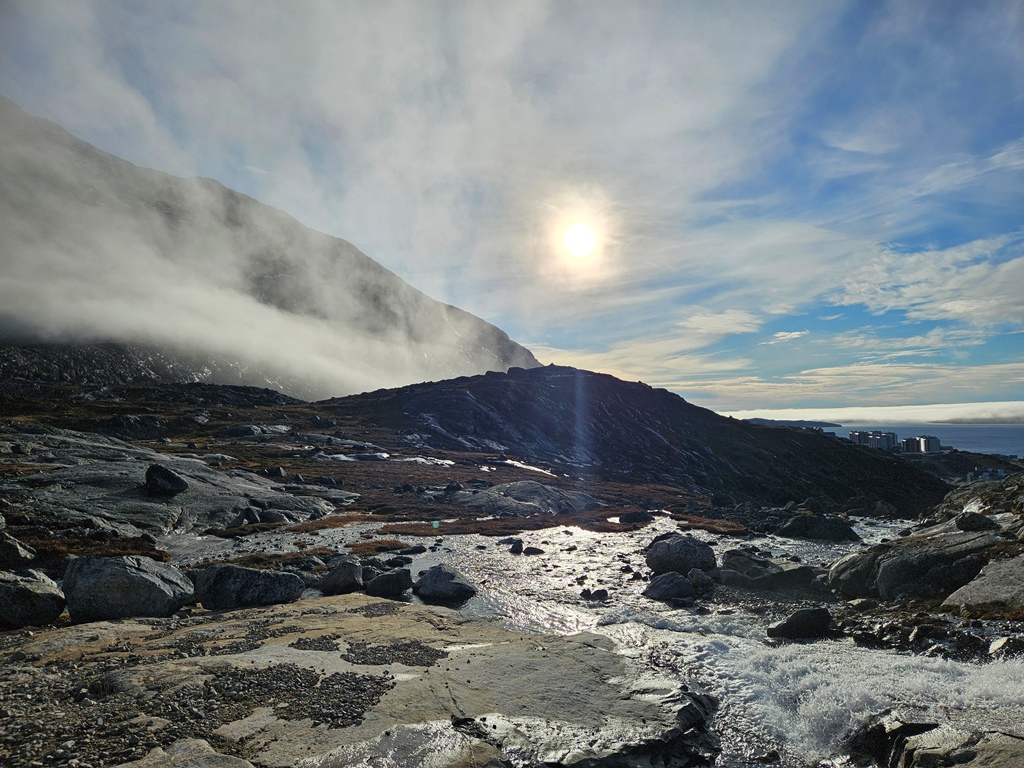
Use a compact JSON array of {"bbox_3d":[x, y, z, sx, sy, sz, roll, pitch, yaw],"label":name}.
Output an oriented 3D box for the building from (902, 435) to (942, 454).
[{"bbox_3d":[691.000,102.500,1150.000,52.000,28.000,24.000,-1,-4,16],"label":"building"}]

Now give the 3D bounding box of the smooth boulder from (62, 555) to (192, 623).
[{"bbox_3d":[-3.870,2.040,7.000,1.140,0.570,0.780,0,-3,-6],"label":"smooth boulder"}]

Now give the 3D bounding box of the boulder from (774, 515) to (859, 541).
[{"bbox_3d":[5.680,2.670,12.700,1.480,0.440,0.950,0,-3,-3],"label":"boulder"}]

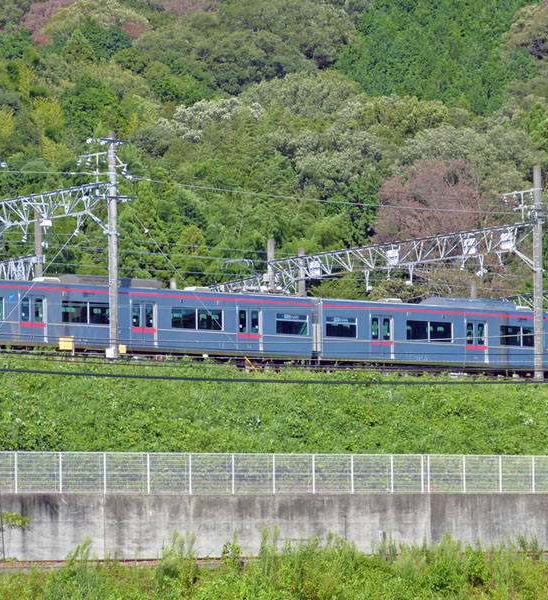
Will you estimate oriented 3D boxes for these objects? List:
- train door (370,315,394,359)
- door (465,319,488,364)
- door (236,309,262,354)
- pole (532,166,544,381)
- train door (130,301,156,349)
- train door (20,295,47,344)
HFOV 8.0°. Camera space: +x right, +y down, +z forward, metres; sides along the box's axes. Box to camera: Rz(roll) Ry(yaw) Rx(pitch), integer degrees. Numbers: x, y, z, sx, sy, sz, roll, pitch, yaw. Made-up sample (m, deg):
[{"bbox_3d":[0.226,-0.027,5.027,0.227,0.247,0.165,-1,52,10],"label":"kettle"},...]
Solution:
[{"bbox_3d":[4.603,1.546,166.369,1.320,1.880,0.100,4,-8,-42],"label":"train door"},{"bbox_3d":[8.801,1.798,170.173,1.320,1.880,0.100,4,-8,-42],"label":"door"},{"bbox_3d":[-0.981,1.293,161.299,1.320,1.880,0.100,4,-8,-42],"label":"door"},{"bbox_3d":[11.491,-1.185,170.687,0.380,9.306,0.380,-1,-6,0],"label":"pole"},{"bbox_3d":[-5.199,0.982,157.484,1.320,1.880,0.100,4,-8,-42],"label":"train door"},{"bbox_3d":[-9.399,0.763,153.674,1.320,1.880,0.100,4,-8,-42],"label":"train door"}]

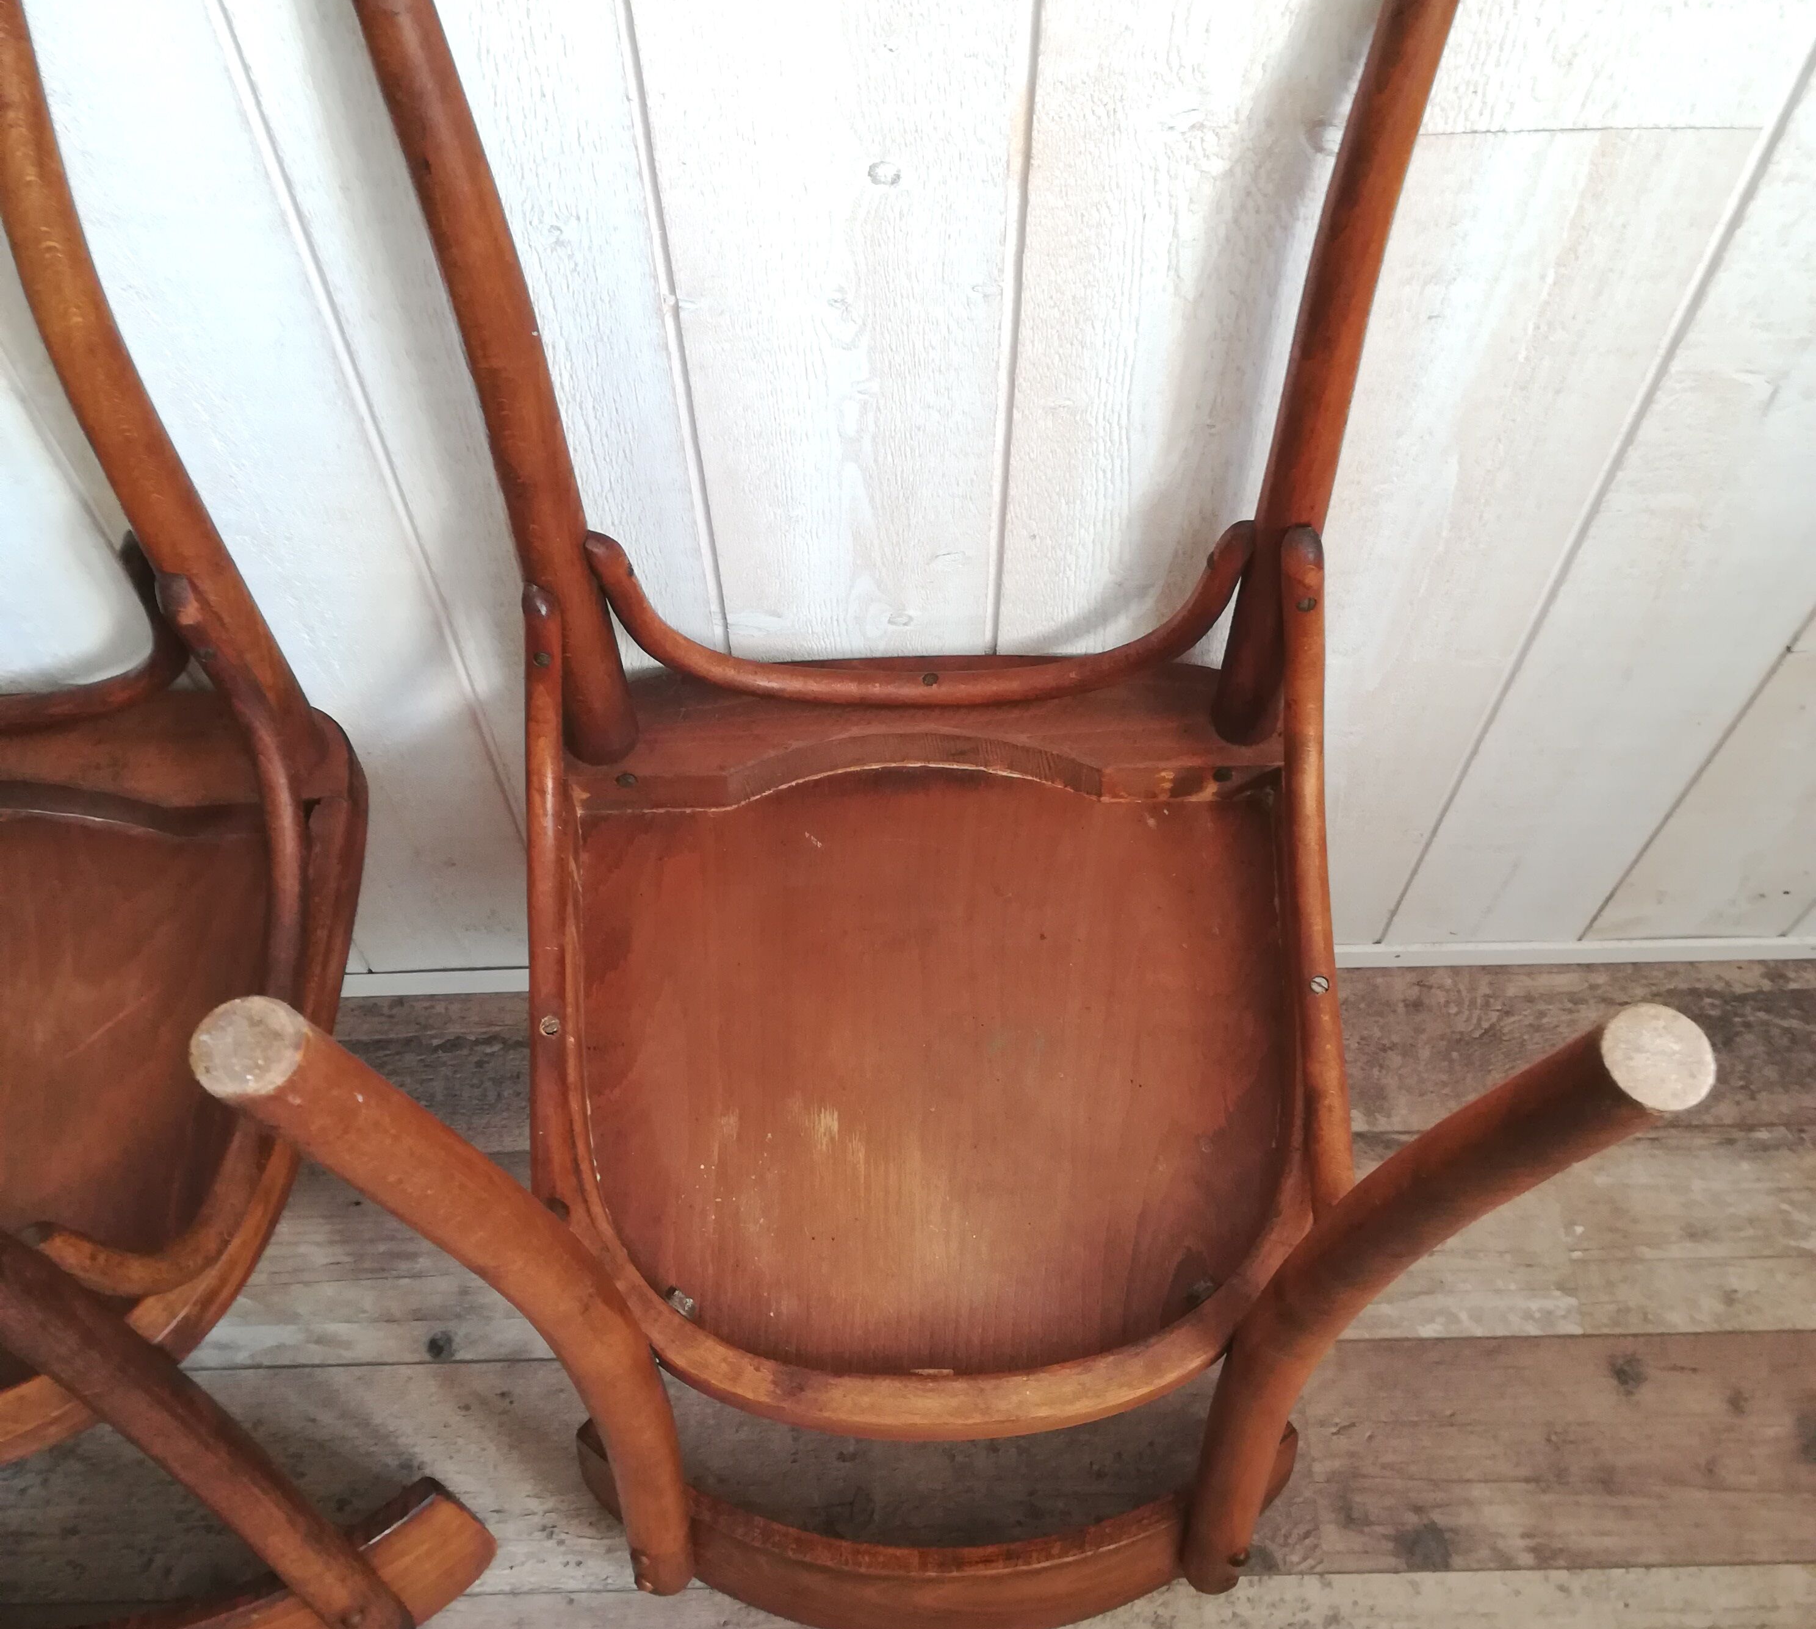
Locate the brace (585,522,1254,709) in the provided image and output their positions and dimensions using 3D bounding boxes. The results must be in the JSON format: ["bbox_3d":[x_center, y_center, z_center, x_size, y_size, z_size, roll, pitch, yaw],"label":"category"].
[{"bbox_3d":[0.006,-0.100,0.922,0.315,0.143,0.027,-1,60,0],"label":"brace"}]

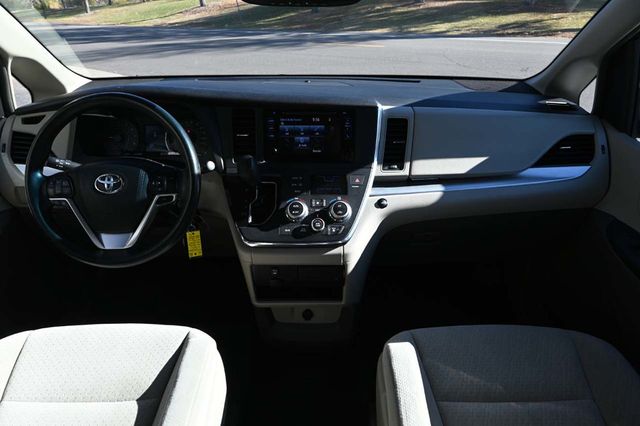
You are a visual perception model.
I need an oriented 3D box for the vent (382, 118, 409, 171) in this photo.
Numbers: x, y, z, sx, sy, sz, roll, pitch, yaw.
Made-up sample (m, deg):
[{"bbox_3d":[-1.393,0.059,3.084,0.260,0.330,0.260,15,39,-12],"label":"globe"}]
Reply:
[{"bbox_3d":[0.192,-0.174,1.085,0.056,0.128,0.030,0,17,0],"label":"vent"}]

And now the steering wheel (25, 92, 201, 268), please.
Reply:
[{"bbox_3d":[-0.464,-0.071,0.962,0.385,0.385,0.110,0,2,0],"label":"steering wheel"}]

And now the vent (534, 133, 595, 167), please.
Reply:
[{"bbox_3d":[0.622,-0.159,1.085,0.145,0.078,0.040,2,14,4],"label":"vent"}]

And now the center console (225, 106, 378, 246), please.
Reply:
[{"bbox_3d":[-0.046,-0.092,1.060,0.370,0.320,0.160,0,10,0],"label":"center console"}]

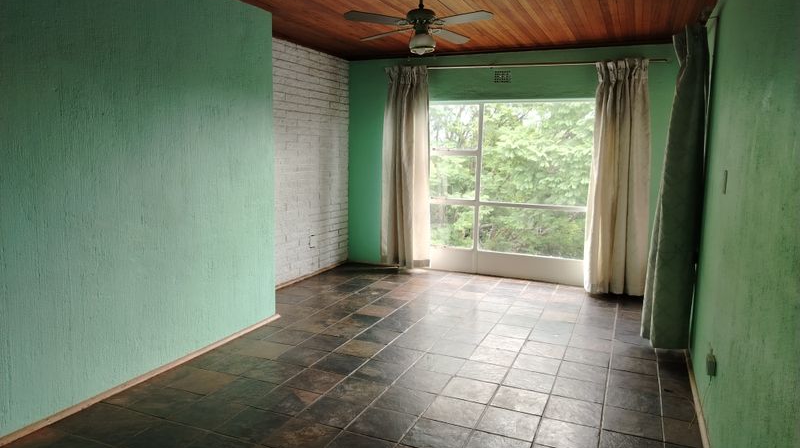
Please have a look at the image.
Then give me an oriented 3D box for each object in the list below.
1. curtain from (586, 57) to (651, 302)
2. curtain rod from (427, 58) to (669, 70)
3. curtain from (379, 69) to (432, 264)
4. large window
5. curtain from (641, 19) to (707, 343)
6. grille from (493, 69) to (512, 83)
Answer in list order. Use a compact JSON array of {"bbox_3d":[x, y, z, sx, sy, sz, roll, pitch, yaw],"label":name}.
[{"bbox_3d":[2.255,-0.462,5.730,0.586,2.394,0.172,5,9,23],"label":"curtain"},{"bbox_3d":[1.195,-1.729,6.018,3.035,0.030,0.030,5,9,23],"label":"curtain rod"},{"bbox_3d":[0.063,-0.644,6.661,0.616,2.404,0.162,5,9,23],"label":"curtain"},{"bbox_3d":[1.177,-0.521,6.422,2.020,1.808,0.081,5,9,23],"label":"large window"},{"bbox_3d":[2.123,-0.266,4.268,0.303,2.384,0.586,5,9,23],"label":"curtain"},{"bbox_3d":[1.144,-1.642,6.187,0.222,0.149,0.025,5,9,23],"label":"grille"}]

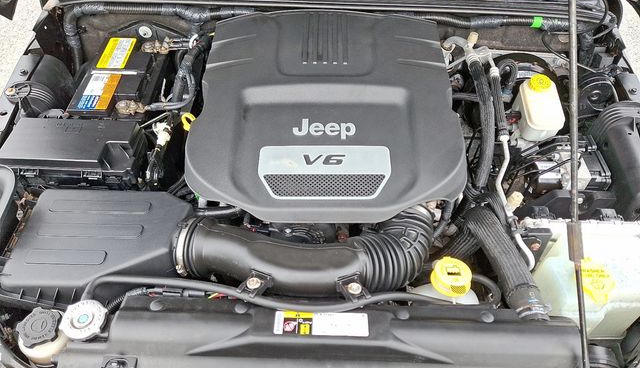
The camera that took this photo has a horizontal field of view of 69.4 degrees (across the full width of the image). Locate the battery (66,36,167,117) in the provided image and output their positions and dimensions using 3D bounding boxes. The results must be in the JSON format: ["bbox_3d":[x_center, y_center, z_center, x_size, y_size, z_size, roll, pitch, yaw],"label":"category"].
[{"bbox_3d":[-0.504,-0.223,1.246,0.174,0.190,0.312,1,50,0],"label":"battery"}]

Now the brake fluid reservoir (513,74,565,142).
[{"bbox_3d":[0.515,-0.175,1.105,0.083,0.095,0.150,6,51,4],"label":"brake fluid reservoir"}]

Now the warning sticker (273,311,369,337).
[{"bbox_3d":[0.001,0.215,0.714,0.151,0.002,0.038,1,50,0],"label":"warning sticker"}]

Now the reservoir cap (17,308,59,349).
[{"bbox_3d":[-0.436,0.229,0.726,0.067,0.023,0.067,0,51,-1],"label":"reservoir cap"}]

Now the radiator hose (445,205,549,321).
[{"bbox_3d":[0.309,0.145,0.847,0.110,0.135,0.240,-6,51,-5],"label":"radiator hose"}]

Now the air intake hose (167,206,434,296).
[{"bbox_3d":[-0.026,0.111,0.861,0.460,0.120,0.165,1,50,0],"label":"air intake hose"}]

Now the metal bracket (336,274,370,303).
[{"bbox_3d":[0.057,0.179,0.788,0.050,0.022,0.046,1,50,0],"label":"metal bracket"}]

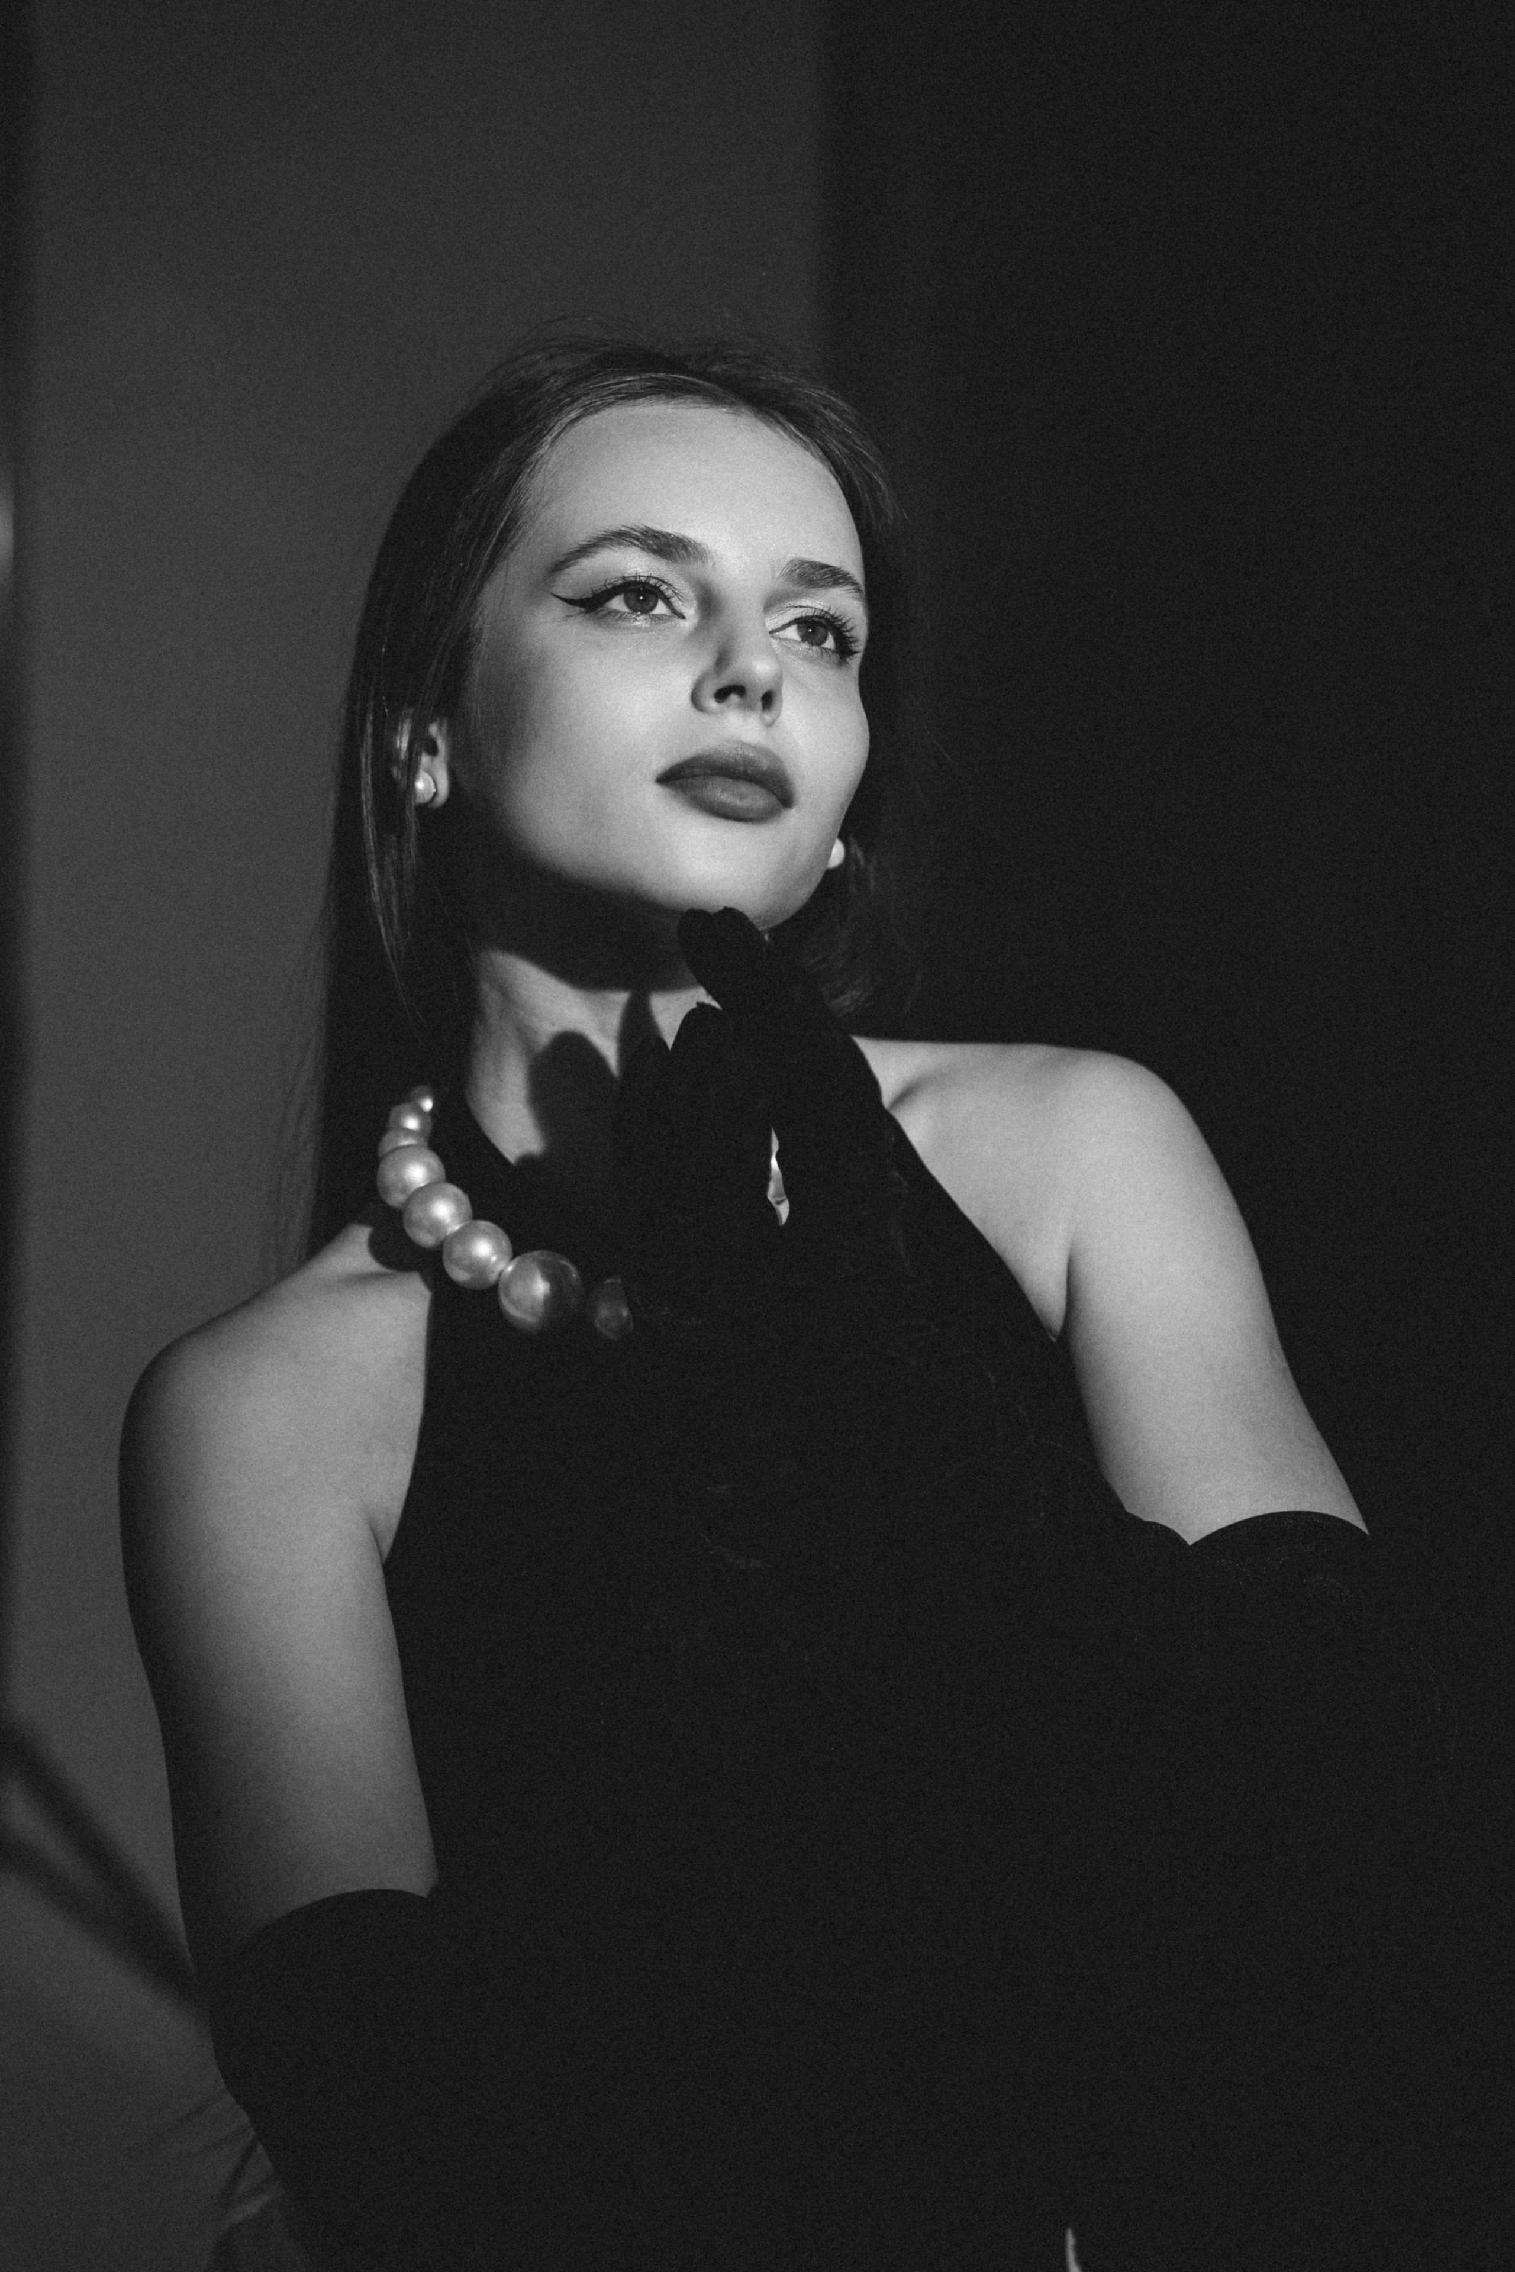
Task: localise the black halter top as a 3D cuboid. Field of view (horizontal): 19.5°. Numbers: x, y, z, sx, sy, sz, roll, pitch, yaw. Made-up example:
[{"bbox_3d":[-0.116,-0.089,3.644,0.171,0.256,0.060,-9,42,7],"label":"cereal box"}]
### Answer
[{"bbox_3d":[-0.007,0.192,1.510,0.280,0.430,0.205,-4,-5,-20],"label":"black halter top"}]

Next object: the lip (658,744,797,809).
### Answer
[{"bbox_3d":[-0.007,-0.116,1.447,0.050,0.023,0.020,9,-19,-19],"label":"lip"}]

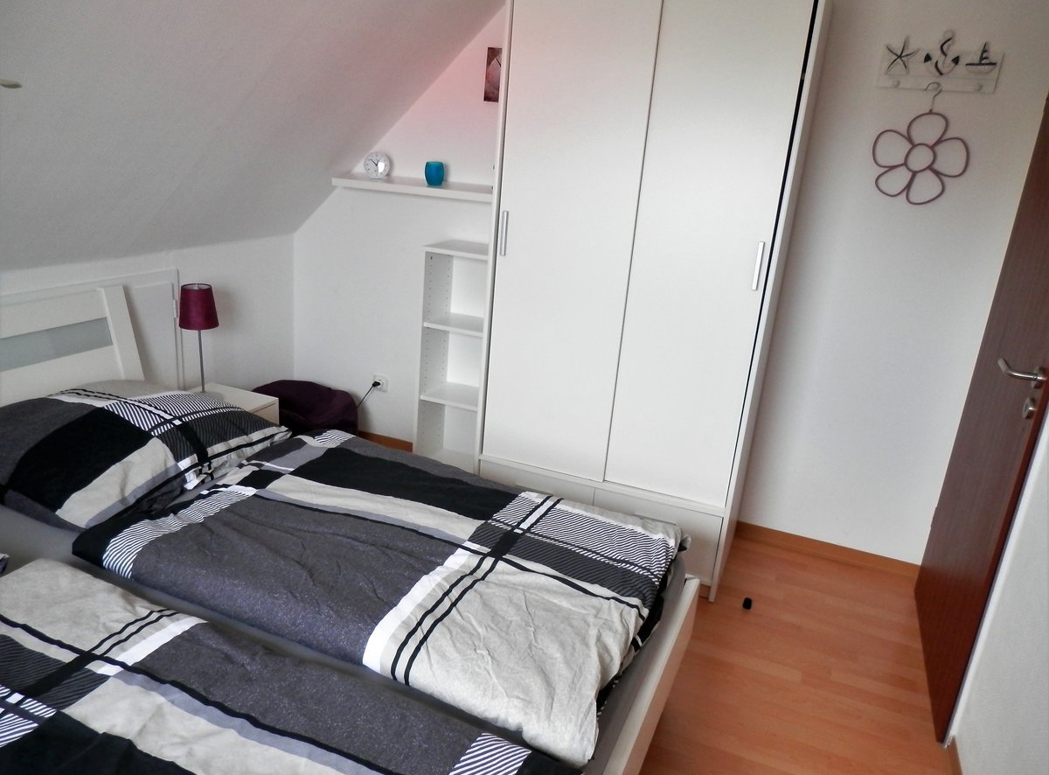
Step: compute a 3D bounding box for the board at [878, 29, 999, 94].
[{"bbox_3d":[1.373,-1.077,2.495,0.363,0.186,0.040,11,19,18],"label":"board"}]

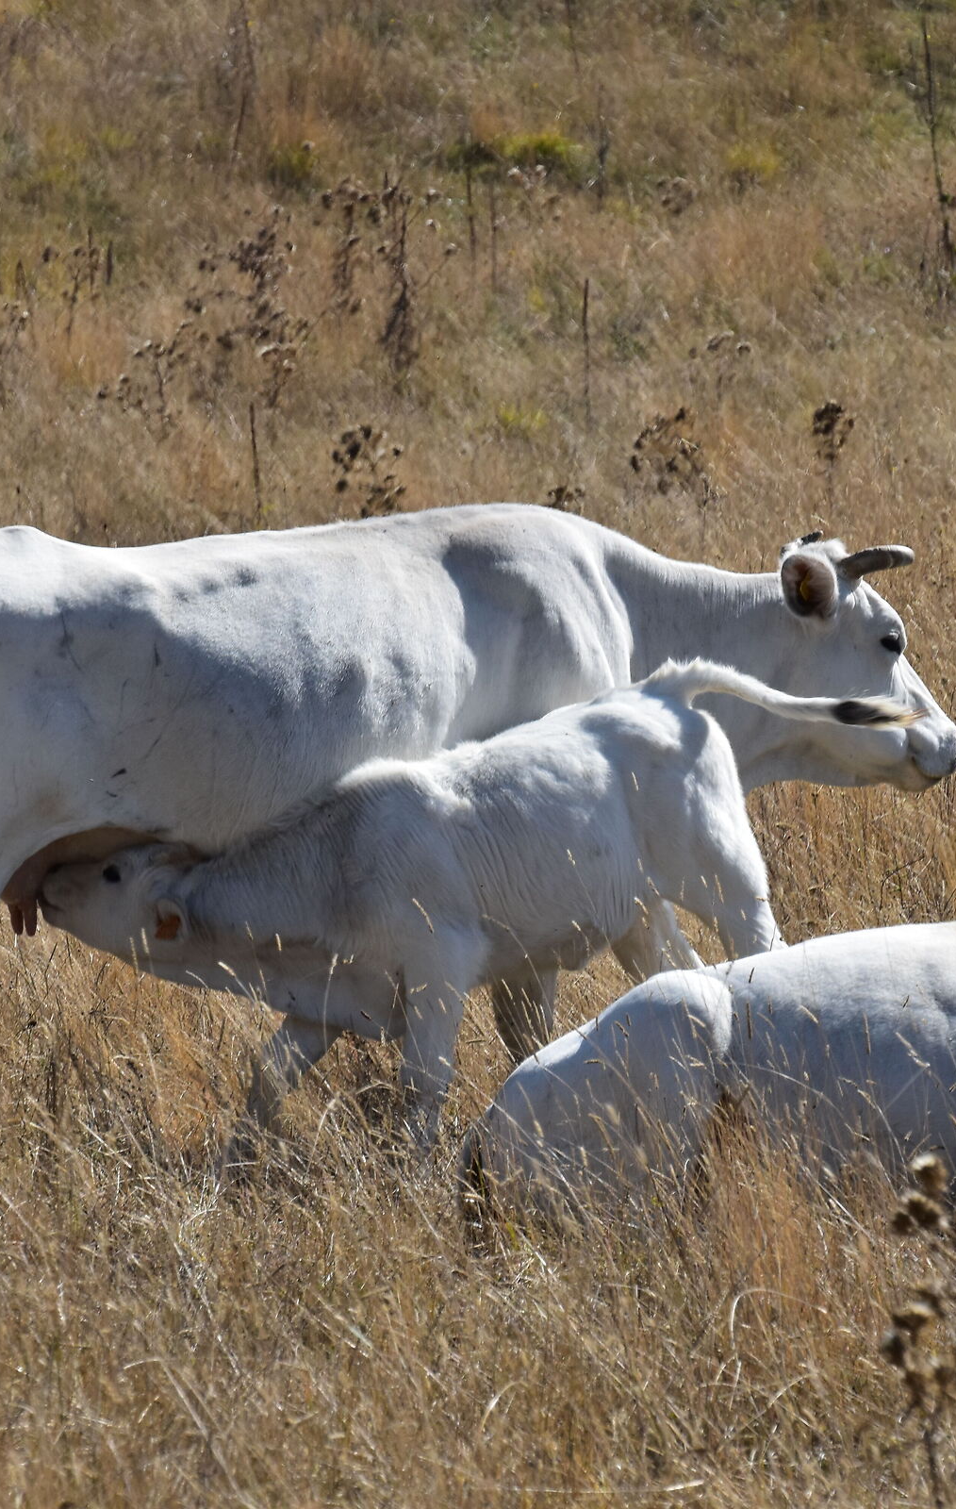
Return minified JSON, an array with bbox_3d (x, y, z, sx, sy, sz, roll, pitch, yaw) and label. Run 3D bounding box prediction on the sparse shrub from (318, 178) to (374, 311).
[{"bbox_3d":[-0.553,-2.123,91.004,0.237,0.594,0.226,0,2,0],"label":"sparse shrub"}]

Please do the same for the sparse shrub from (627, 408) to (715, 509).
[{"bbox_3d":[0.659,-0.997,73.854,0.301,0.367,0.286,0,2,0],"label":"sparse shrub"}]

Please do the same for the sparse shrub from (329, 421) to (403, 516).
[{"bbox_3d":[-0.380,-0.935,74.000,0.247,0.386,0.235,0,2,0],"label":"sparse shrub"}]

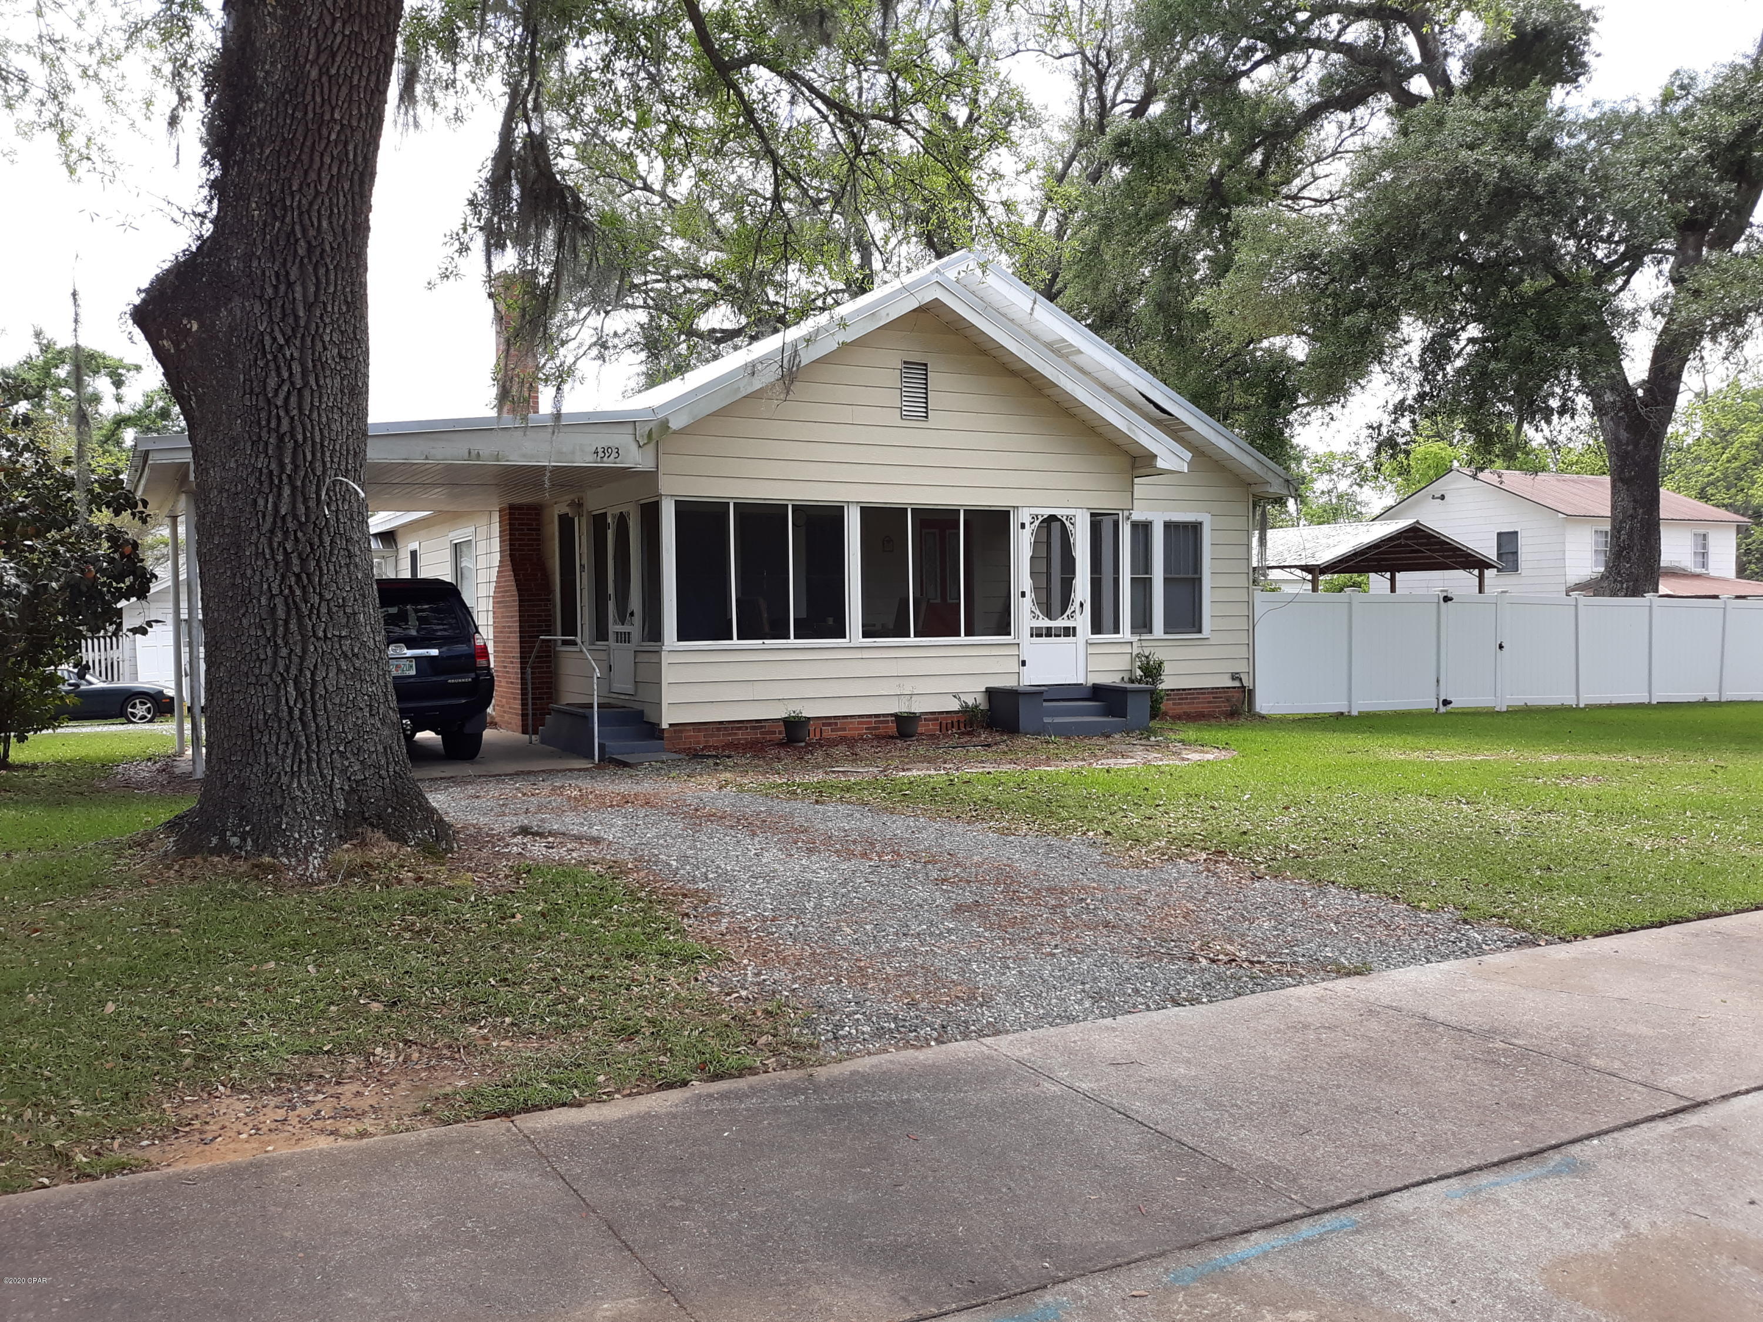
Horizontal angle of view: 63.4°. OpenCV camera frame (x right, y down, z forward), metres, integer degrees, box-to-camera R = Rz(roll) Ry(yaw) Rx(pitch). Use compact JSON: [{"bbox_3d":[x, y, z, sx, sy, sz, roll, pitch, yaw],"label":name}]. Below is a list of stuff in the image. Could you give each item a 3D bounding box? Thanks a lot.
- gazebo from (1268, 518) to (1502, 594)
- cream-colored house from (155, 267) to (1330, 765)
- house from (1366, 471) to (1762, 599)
[{"bbox_3d":[8.951,-1.036,29.155,5.299,3.350,4.832,-2,2,-31],"label":"gazebo"},{"bbox_3d":[-3.316,-2.216,21.817,14.800,6.050,15.700,-2,2,-29],"label":"cream-colored house"},{"bbox_3d":[27.182,-4.013,56.989,10.700,7.350,11.600,-1,2,-26],"label":"house"}]

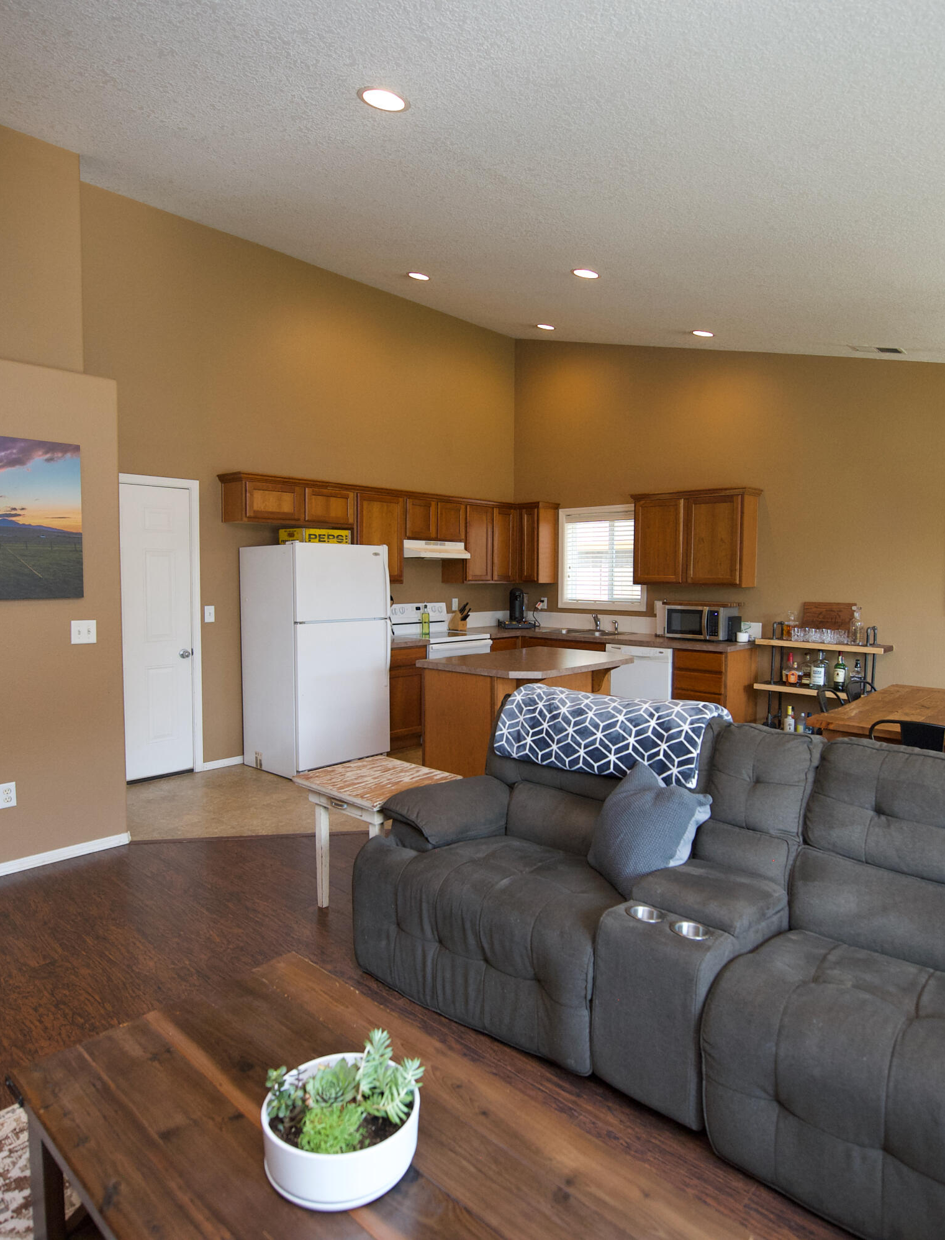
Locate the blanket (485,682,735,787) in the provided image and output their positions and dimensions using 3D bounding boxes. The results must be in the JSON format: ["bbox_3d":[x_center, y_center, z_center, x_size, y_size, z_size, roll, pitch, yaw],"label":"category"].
[{"bbox_3d":[0.520,0.432,2.826,0.900,0.290,0.320,3,5,40],"label":"blanket"}]

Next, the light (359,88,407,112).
[{"bbox_3d":[-0.311,-1.813,2.521,0.185,0.035,0.185,-3,20,-44],"label":"light"}]

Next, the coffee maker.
[{"bbox_3d":[0.469,-0.121,7.470,0.322,0.402,0.342,0,4,-1],"label":"coffee maker"}]

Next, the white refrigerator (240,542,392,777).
[{"bbox_3d":[-1.196,0.271,5.549,0.769,1.678,0.789,4,5,44],"label":"white refrigerator"}]

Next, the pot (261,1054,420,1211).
[{"bbox_3d":[-0.224,0.864,1.249,0.258,0.092,0.258,0,3,0],"label":"pot"}]

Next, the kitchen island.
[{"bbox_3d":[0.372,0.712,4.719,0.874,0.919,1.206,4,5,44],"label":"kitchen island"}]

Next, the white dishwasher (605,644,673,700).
[{"bbox_3d":[1.549,0.648,6.116,0.620,0.860,0.610,-3,5,-44],"label":"white dishwasher"}]

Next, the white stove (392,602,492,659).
[{"bbox_3d":[-0.301,0.458,6.554,0.683,1.186,0.762,4,5,44],"label":"white stove"}]

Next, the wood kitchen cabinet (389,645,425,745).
[{"bbox_3d":[-0.750,0.638,6.082,0.430,0.870,0.610,-3,5,-44],"label":"wood kitchen cabinet"}]

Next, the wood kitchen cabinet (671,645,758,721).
[{"bbox_3d":[1.980,0.663,5.924,0.457,0.879,0.613,4,5,44],"label":"wood kitchen cabinet"}]

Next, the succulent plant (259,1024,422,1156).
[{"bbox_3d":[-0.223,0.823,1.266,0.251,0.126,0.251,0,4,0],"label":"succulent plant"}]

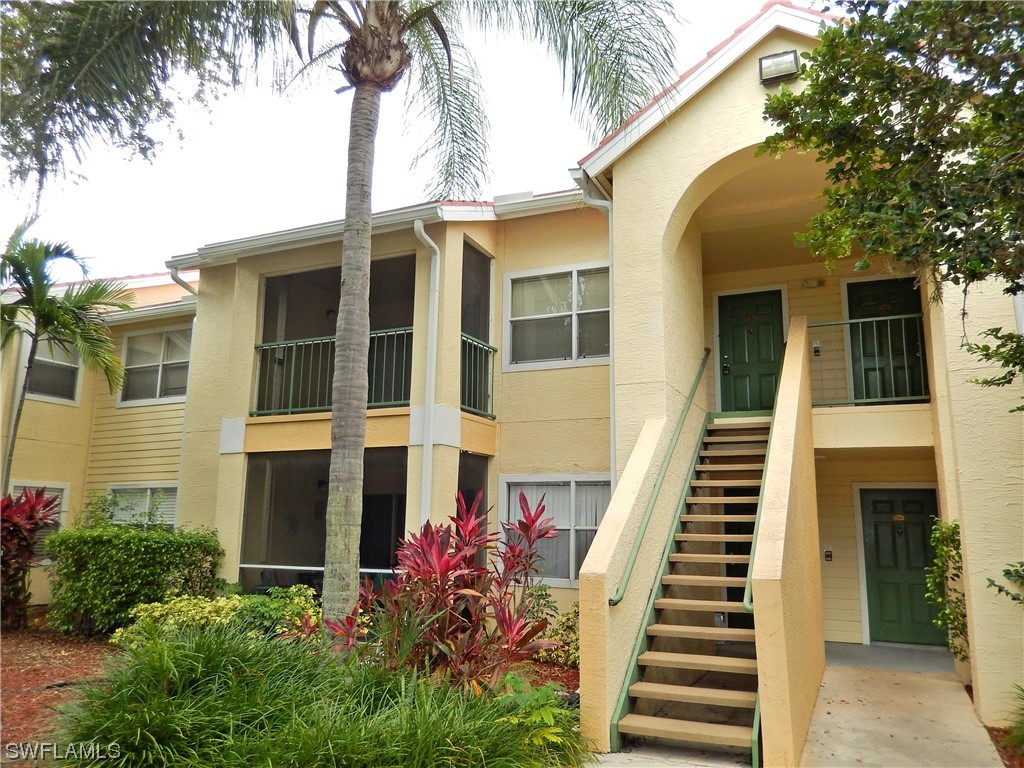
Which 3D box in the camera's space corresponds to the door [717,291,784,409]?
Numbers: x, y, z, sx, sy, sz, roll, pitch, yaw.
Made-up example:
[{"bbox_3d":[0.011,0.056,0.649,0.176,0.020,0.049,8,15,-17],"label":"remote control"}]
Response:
[{"bbox_3d":[3.671,-0.398,11.268,0.930,2.030,0.060,-4,-11,25],"label":"door"}]

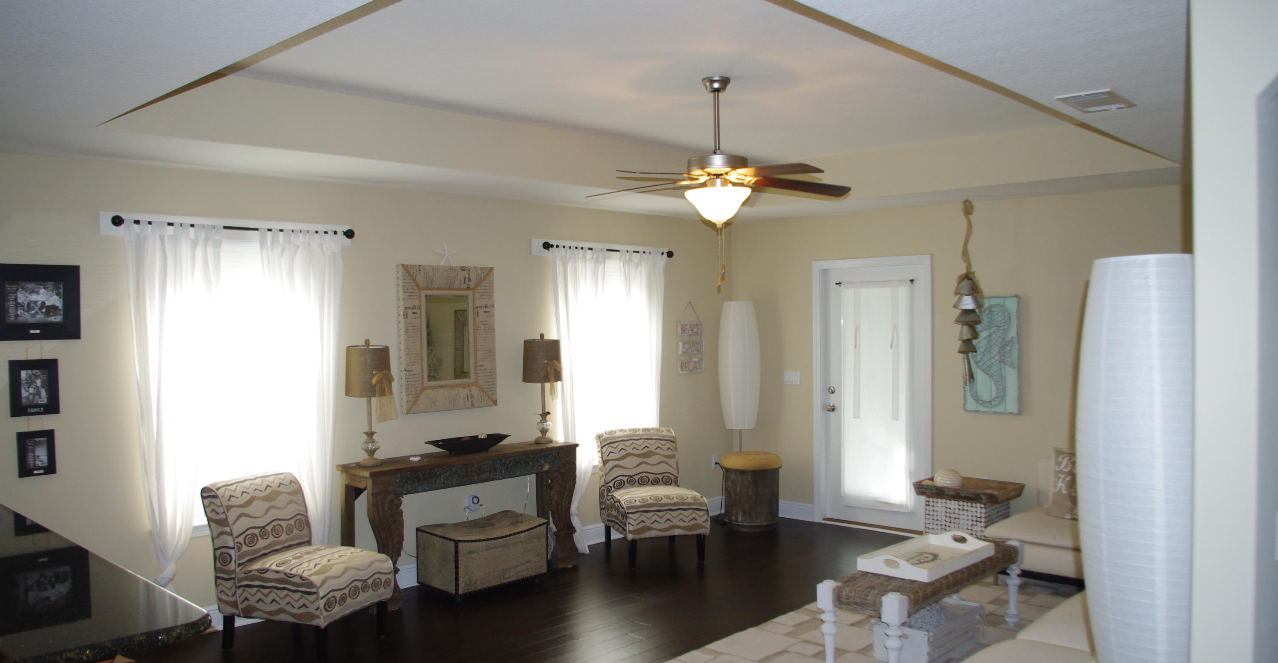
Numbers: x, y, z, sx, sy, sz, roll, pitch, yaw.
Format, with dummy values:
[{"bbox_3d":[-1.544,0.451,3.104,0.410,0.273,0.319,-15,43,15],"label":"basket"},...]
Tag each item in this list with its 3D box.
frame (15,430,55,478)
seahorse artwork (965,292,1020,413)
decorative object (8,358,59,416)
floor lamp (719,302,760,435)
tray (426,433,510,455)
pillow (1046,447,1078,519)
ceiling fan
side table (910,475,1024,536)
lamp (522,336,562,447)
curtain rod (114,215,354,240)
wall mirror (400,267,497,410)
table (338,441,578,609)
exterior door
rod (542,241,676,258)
[{"bbox_3d":[-2.803,0.567,4.454,0.022,0.208,0.152,1,2,45],"label":"frame"},{"bbox_3d":[2.464,0.166,6.693,0.385,0.816,0.030,0,1,44],"label":"seahorse artwork"},{"bbox_3d":[-2.819,0.262,4.461,0.022,0.260,0.204,0,1,44],"label":"decorative object"},{"bbox_3d":[0.850,0.650,7.934,0.330,1.784,0.330,0,1,0],"label":"floor lamp"},{"bbox_3d":[-1.054,0.705,5.967,0.199,0.109,0.626,0,2,43],"label":"tray"},{"bbox_3d":[2.731,0.911,5.812,0.427,0.427,0.149,0,-10,43],"label":"pillow"},{"bbox_3d":[0.355,-0.826,4.388,1.302,0.686,1.302,0,2,43],"label":"ceiling fan"},{"bbox_3d":[2.112,1.264,6.163,0.596,0.567,0.477,0,2,43],"label":"side table"},{"bbox_3d":[-0.641,0.382,6.437,0.270,0.735,0.270,0,1,0],"label":"lamp"},{"bbox_3d":[-2.114,-0.550,5.108,0.105,0.068,1.311,0,1,44],"label":"curtain rod"},{"bbox_3d":[-1.208,0.042,6.123,0.050,0.917,0.702,0,1,44],"label":"wall mirror"},{"bbox_3d":[-1.064,1.175,5.952,0.410,0.825,1.580,0,1,44],"label":"table"},{"bbox_3d":[1.765,0.477,7.315,0.994,2.078,0.119,0,2,43],"label":"exterior door"},{"bbox_3d":[-0.198,-0.597,7.016,0.089,0.065,1.362,0,2,43],"label":"rod"}]

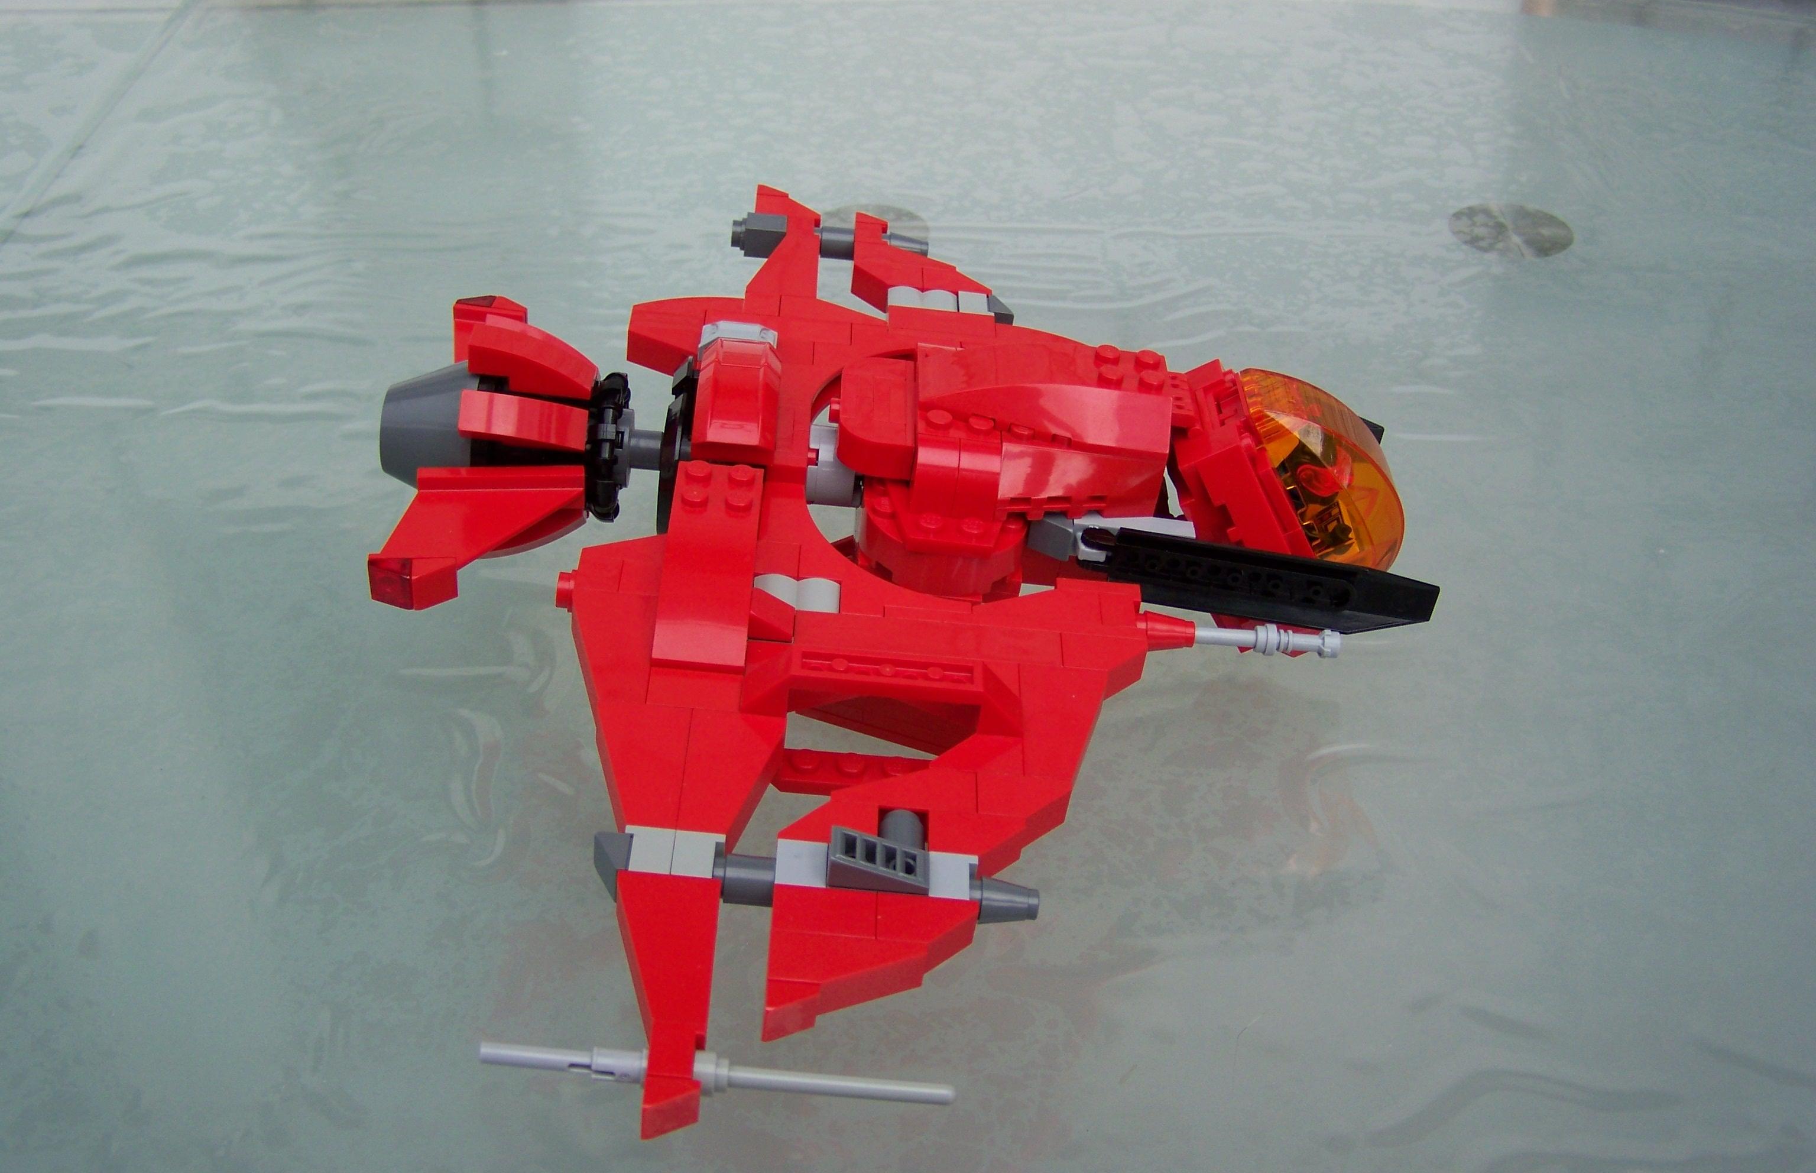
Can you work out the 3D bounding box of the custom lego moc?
[{"bbox_3d":[0.000,-0.007,0.386,0.209,0.069,0.275,4,38,-2],"label":"custom lego moc"}]

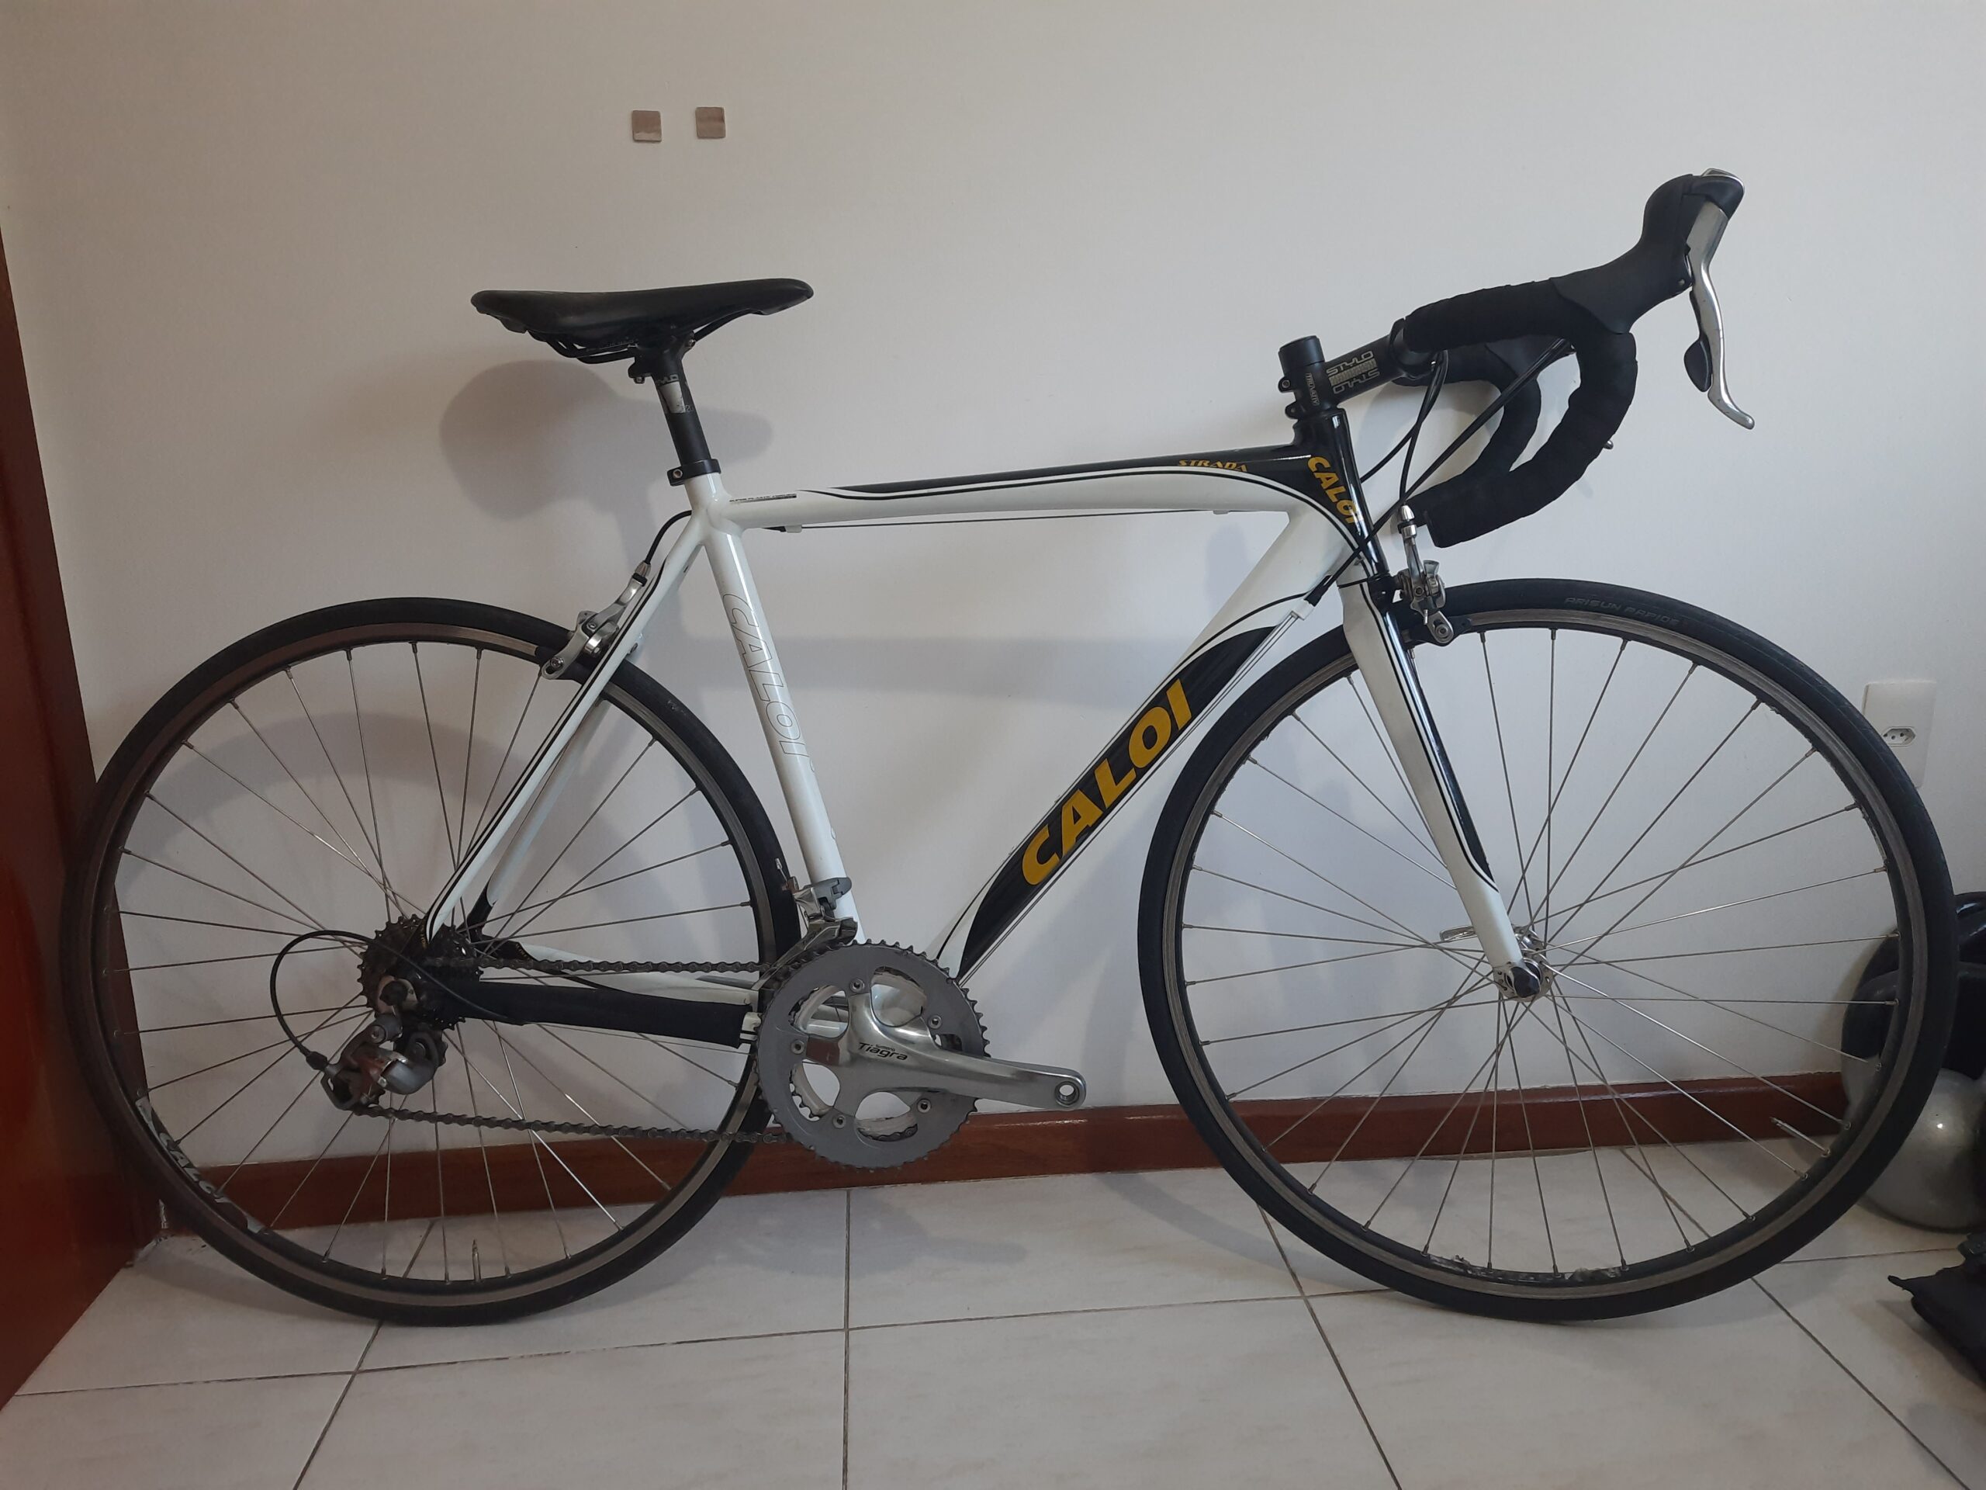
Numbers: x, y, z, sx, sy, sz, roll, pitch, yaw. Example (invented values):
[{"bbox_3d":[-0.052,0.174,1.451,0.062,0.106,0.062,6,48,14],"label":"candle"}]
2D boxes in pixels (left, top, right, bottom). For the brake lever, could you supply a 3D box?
[{"bbox_3d":[0.480,-0.283,0.900,0.045,0.155,0.033,-3,9,15],"label":"brake lever"}]

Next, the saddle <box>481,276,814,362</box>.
[{"bbox_3d":[-0.295,-0.363,1.185,0.280,0.070,0.140,-1,6,1],"label":"saddle"}]

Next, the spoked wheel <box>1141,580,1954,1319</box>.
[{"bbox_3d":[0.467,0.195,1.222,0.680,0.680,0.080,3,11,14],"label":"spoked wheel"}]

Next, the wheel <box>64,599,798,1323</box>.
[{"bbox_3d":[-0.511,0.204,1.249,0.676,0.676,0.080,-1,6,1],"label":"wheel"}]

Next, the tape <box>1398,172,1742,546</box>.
[{"bbox_3d":[0.443,-0.294,1.138,0.205,0.240,0.455,3,11,14],"label":"tape"}]

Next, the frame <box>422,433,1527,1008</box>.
[{"bbox_3d":[-0.028,0.001,1.215,1.010,0.565,0.140,-1,6,1],"label":"frame"}]

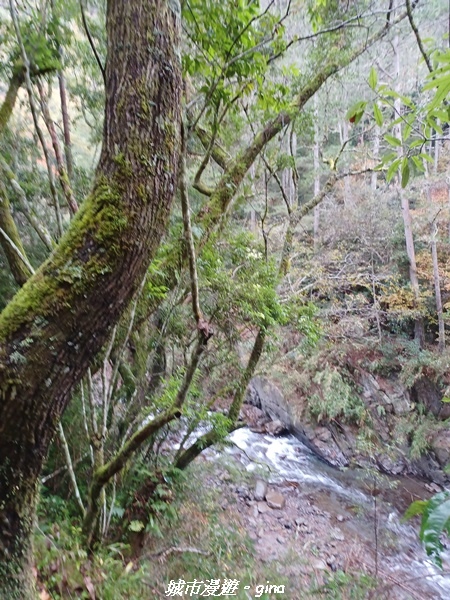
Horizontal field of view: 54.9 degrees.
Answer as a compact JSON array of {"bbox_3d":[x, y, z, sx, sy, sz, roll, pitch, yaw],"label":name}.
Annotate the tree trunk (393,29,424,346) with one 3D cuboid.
[{"bbox_3d":[7.220,-4.581,17.300,0.600,12.758,0.500,-2,-3,0],"label":"tree trunk"}]

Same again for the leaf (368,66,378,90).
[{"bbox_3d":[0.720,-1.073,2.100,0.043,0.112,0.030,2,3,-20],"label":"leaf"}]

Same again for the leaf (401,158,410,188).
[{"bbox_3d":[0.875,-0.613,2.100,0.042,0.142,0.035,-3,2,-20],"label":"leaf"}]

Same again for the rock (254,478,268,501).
[{"bbox_3d":[0.724,3.761,8.600,0.260,0.320,0.320,0,4,0],"label":"rock"}]

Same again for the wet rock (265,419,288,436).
[{"bbox_3d":[1.295,3.237,11.000,0.500,0.330,0.420,-1,4,-20],"label":"wet rock"}]

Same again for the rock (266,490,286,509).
[{"bbox_3d":[0.998,3.868,8.400,0.340,0.230,0.330,-1,4,-20],"label":"rock"}]

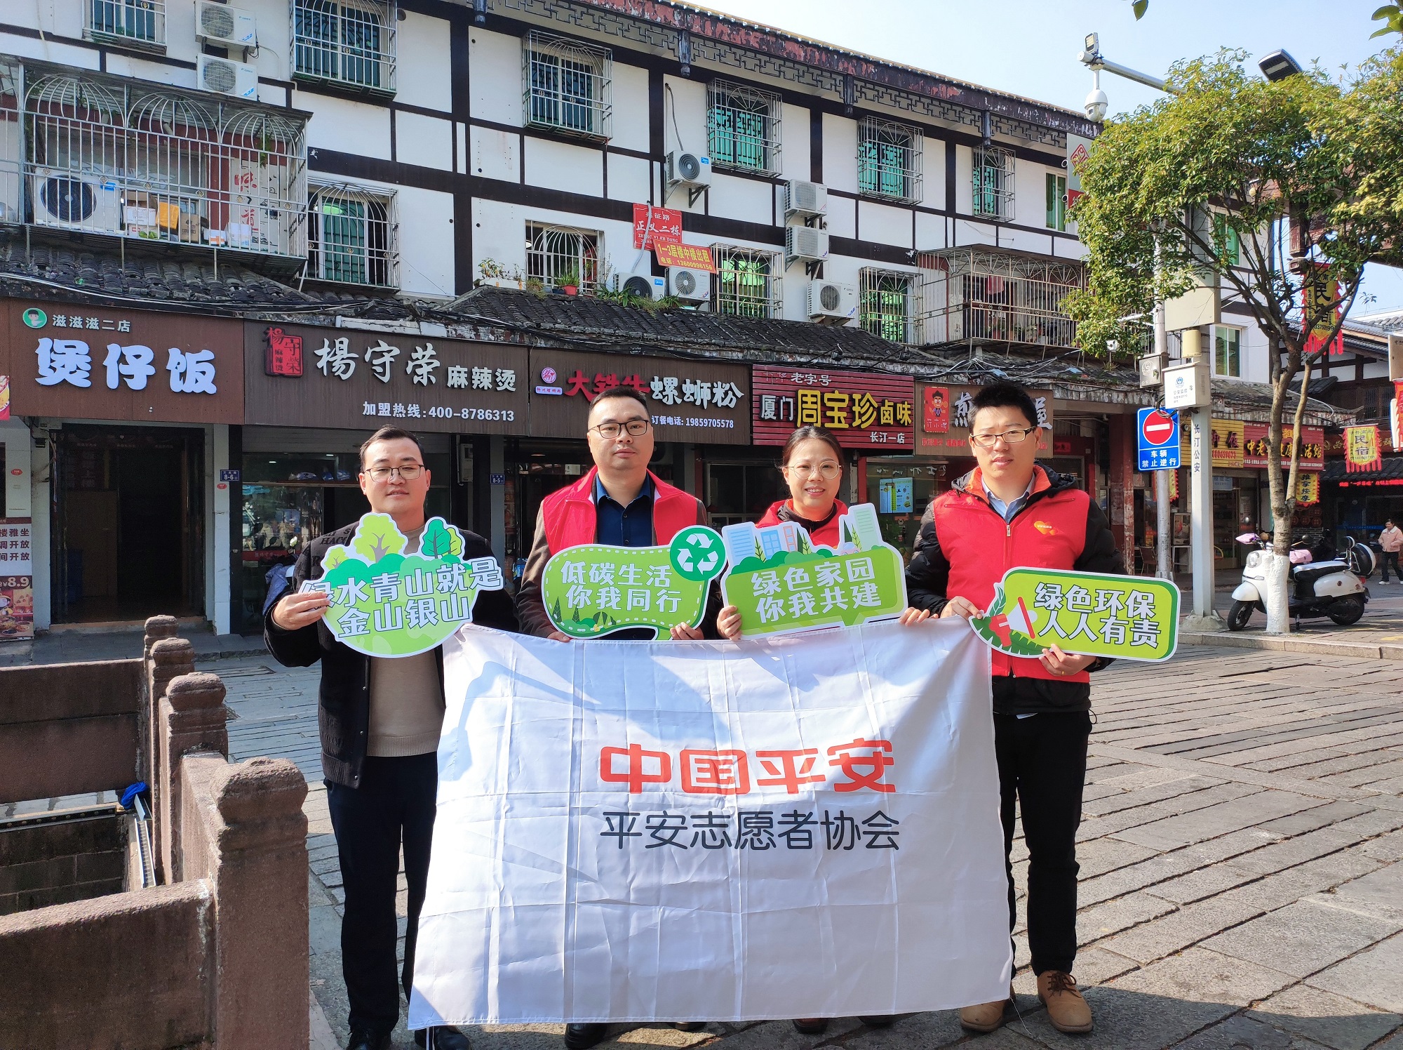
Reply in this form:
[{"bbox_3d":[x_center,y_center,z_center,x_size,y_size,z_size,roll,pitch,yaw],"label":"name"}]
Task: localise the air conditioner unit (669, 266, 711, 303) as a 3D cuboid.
[{"bbox_3d":[-0.249,-4.149,17.629,0.782,0.516,0.290,0,0,-29],"label":"air conditioner unit"}]

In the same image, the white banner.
[{"bbox_3d":[0.030,0.735,2.540,1.460,0.980,0.150,0,0,-5],"label":"white banner"}]

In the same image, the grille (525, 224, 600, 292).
[{"bbox_3d":[-2.297,-4.296,16.861,1.344,1.307,0.200,0,0,-29],"label":"grille"}]

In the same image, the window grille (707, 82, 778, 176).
[{"bbox_3d":[0.795,-7.138,18.342,1.399,1.461,0.320,0,0,-29],"label":"window grille"}]

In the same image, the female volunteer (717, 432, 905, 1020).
[{"bbox_3d":[0.318,0.530,2.800,0.570,1.630,0.440,0,0,3],"label":"female volunteer"}]

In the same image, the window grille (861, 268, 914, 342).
[{"bbox_3d":[3.744,-4.265,19.983,1.379,1.425,0.320,0,0,-29],"label":"window grille"}]

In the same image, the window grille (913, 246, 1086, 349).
[{"bbox_3d":[5.994,-4.372,20.306,3.022,1.701,1.500,0,0,-30],"label":"window grille"}]

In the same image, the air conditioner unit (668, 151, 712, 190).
[{"bbox_3d":[-0.213,-6.044,17.297,0.736,0.505,0.290,0,0,-30],"label":"air conditioner unit"}]

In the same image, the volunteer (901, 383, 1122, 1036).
[{"bbox_3d":[0.835,0.472,2.760,0.600,1.730,0.410,0,0,12],"label":"volunteer"}]

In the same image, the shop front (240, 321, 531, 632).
[{"bbox_3d":[-3.883,-0.565,12.698,3.470,3.578,0.500,0,0,-30],"label":"shop front"}]

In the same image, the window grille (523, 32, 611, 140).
[{"bbox_3d":[-2.186,-7.156,16.649,1.403,1.459,0.380,0,0,-29],"label":"window grille"}]

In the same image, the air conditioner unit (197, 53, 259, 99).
[{"bbox_3d":[-6.596,-6.167,14.097,0.741,0.490,0.290,0,0,-29],"label":"air conditioner unit"}]

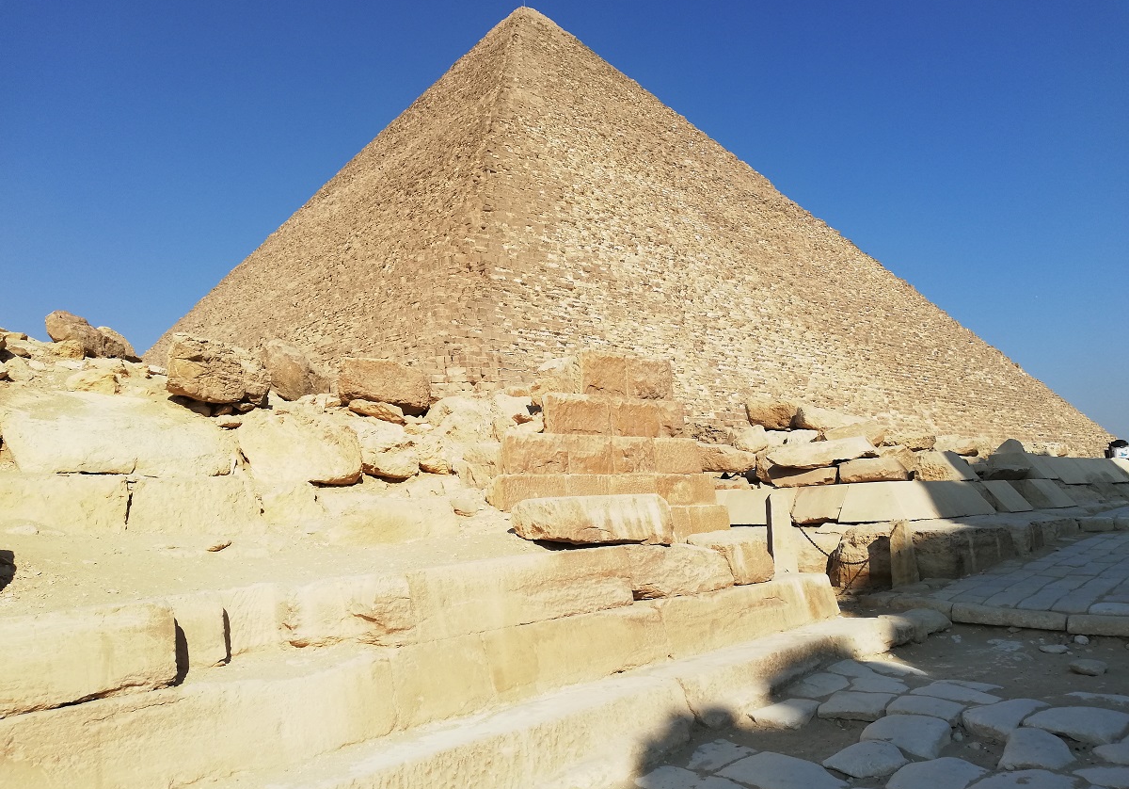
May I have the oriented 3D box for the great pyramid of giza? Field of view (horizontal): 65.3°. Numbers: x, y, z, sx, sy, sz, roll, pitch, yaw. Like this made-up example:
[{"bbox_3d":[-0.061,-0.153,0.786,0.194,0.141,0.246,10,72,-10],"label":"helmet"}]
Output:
[{"bbox_3d":[-8.043,-33.803,231.986,230.000,139.000,230.000,5,-12,-42],"label":"great pyramid of giza"}]

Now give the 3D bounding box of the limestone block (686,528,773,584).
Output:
[{"bbox_3d":[1.988,1.919,10.544,0.850,0.600,0.750,6,-12,-44],"label":"limestone block"}]

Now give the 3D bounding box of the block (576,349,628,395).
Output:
[{"bbox_3d":[0.538,-0.326,13.185,0.750,0.630,0.650,3,-10,-32],"label":"block"}]

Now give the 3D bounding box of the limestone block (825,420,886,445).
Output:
[{"bbox_3d":[5.682,0.746,17.200,0.939,0.382,0.600,-4,-7,-20],"label":"limestone block"}]

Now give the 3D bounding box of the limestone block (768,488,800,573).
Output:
[{"bbox_3d":[2.567,1.597,10.300,0.260,0.960,0.230,-1,-9,-12],"label":"limestone block"}]

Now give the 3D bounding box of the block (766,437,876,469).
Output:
[{"bbox_3d":[4.640,1.056,16.000,1.800,0.350,0.750,-11,-7,-6],"label":"block"}]

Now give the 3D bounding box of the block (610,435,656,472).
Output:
[{"bbox_3d":[0.813,0.889,12.787,0.880,0.500,0.500,5,-11,-40],"label":"block"}]

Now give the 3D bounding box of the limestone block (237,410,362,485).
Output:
[{"bbox_3d":[-2.878,0.598,9.600,1.150,0.737,0.600,4,-11,-38],"label":"limestone block"}]

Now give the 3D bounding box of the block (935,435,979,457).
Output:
[{"bbox_3d":[8.346,1.093,18.692,0.900,0.500,0.700,-2,-9,-5],"label":"block"}]

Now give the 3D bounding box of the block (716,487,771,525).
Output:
[{"bbox_3d":[2.777,1.697,13.411,1.150,0.550,0.750,3,-10,-32],"label":"block"}]

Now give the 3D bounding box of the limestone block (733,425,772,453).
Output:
[{"bbox_3d":[3.179,0.761,14.947,0.650,0.480,0.550,0,-9,-15],"label":"limestone block"}]

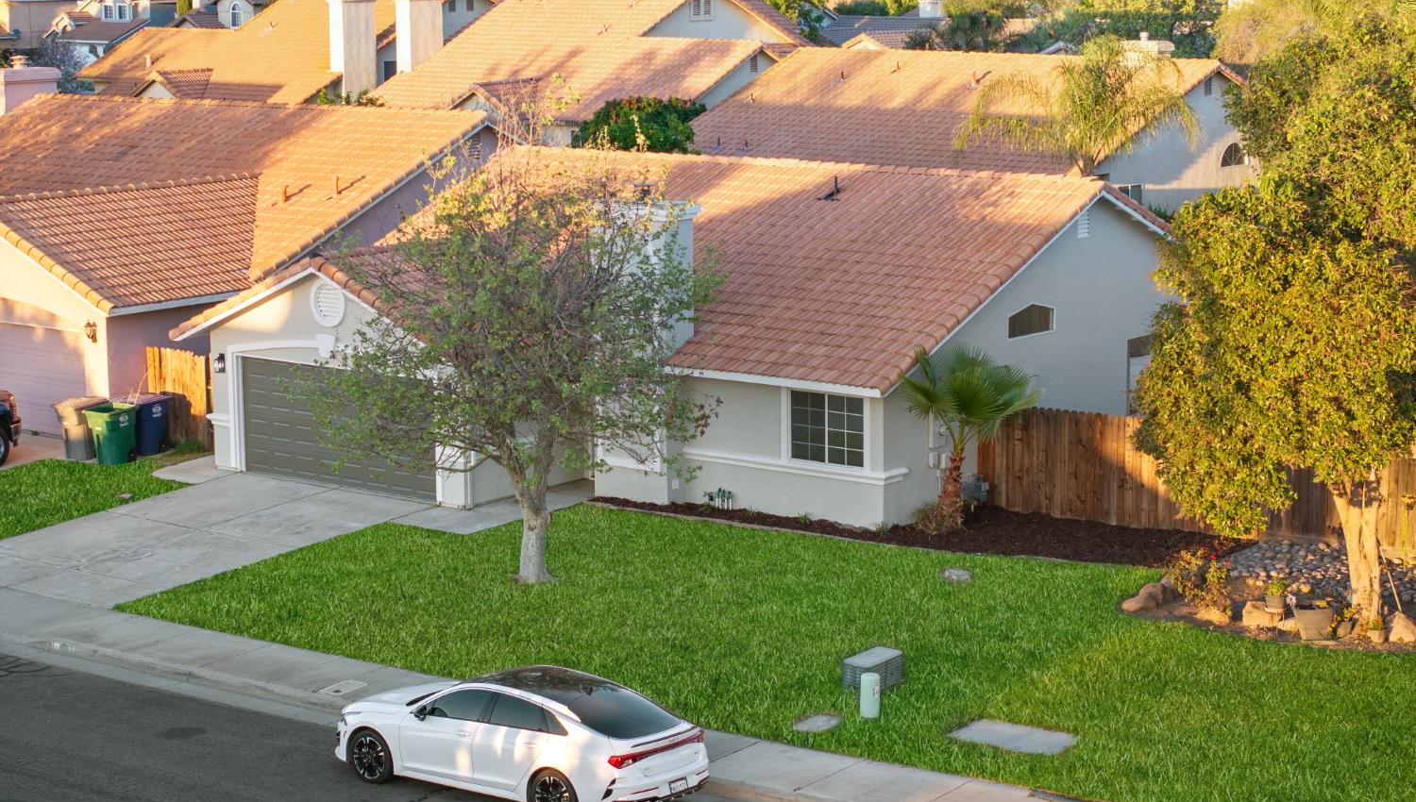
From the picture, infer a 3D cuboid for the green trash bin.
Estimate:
[{"bbox_3d":[-11.032,0.617,53.044,0.680,1.030,0.820,5,10,28],"label":"green trash bin"}]

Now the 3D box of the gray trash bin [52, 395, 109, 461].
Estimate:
[{"bbox_3d":[-11.704,0.492,53.618,0.680,1.100,0.840,4,10,27],"label":"gray trash bin"}]

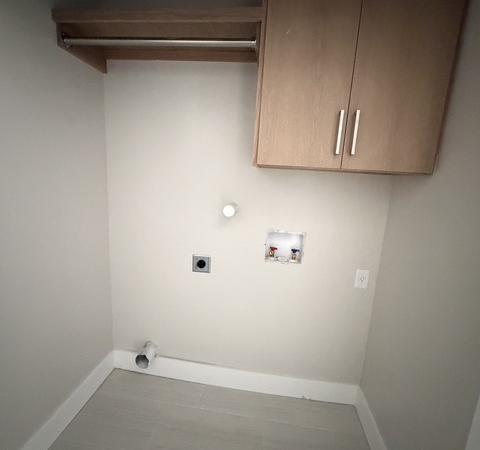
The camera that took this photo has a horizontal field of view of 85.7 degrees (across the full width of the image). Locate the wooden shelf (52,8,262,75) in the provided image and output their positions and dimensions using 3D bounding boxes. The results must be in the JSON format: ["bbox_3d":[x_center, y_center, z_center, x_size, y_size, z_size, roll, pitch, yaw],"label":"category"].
[{"bbox_3d":[-0.354,-0.897,1.302,0.942,0.133,0.372,5,10,6],"label":"wooden shelf"}]

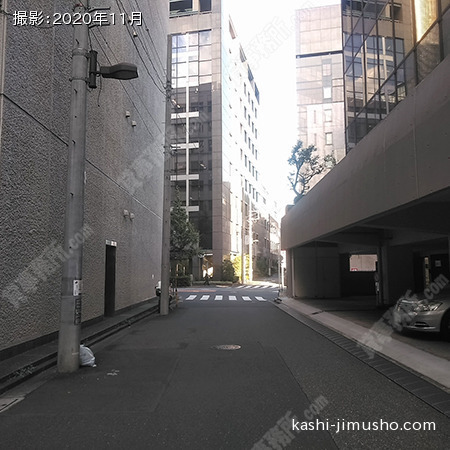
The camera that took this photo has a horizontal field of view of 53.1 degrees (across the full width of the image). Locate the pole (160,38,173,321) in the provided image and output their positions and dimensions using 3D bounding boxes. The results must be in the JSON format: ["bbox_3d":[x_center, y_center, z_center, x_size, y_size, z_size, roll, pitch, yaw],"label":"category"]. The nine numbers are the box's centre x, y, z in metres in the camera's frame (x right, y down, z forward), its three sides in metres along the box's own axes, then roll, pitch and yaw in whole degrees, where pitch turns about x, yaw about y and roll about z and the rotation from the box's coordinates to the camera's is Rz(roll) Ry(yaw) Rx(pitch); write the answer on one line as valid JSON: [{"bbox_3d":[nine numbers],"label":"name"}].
[{"bbox_3d":[-2.309,-2.214,18.168,0.320,11.460,0.320,0,-6,0],"label":"pole"}]

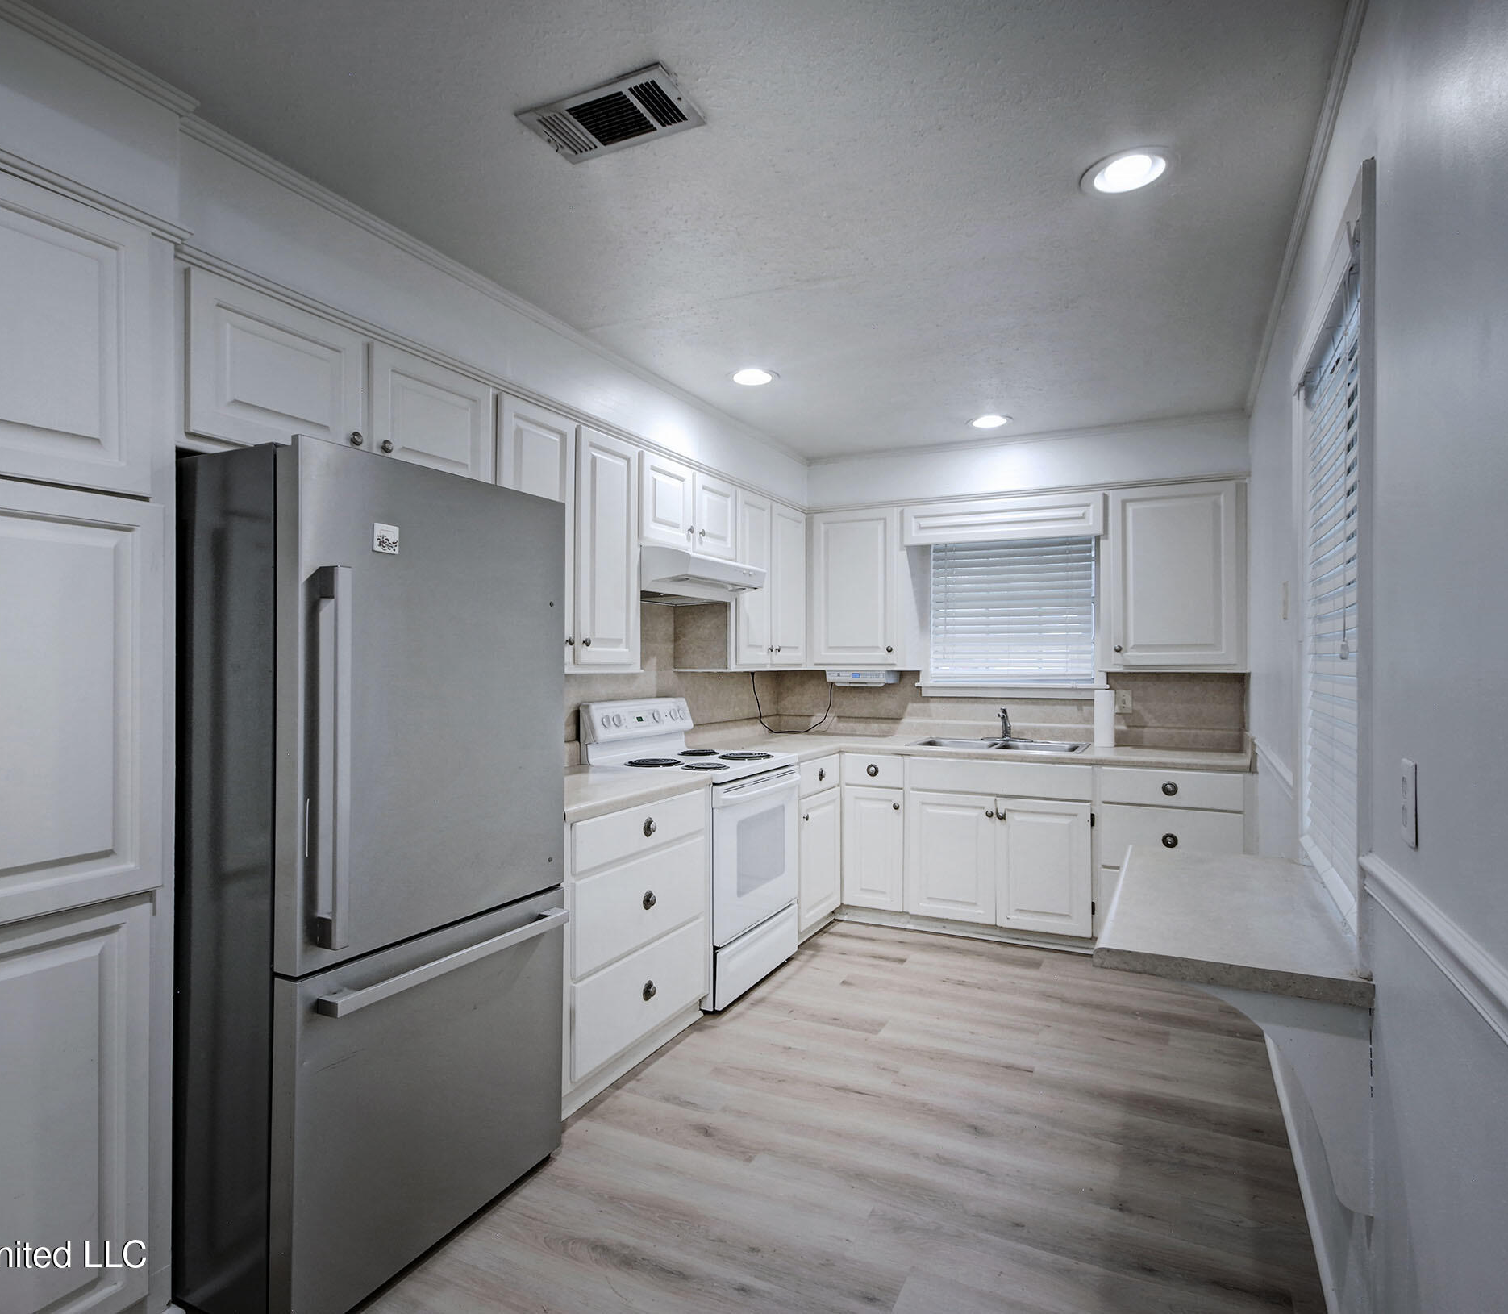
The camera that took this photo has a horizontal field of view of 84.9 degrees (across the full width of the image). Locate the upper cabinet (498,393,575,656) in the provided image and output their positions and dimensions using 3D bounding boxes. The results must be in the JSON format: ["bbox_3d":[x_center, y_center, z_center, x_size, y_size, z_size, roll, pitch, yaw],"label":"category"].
[{"bbox_3d":[-0.839,-0.382,2.724,0.325,0.867,0.371,0,-1,27],"label":"upper cabinet"}]

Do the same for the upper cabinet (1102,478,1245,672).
[{"bbox_3d":[2.029,-0.370,4.019,0.615,0.868,0.324,0,-1,27],"label":"upper cabinet"}]

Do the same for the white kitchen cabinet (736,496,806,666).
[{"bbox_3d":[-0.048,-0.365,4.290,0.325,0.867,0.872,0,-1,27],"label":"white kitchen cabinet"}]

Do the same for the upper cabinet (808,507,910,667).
[{"bbox_3d":[0.638,-0.366,4.732,0.577,0.876,0.324,0,-1,27],"label":"upper cabinet"}]

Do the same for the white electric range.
[{"bbox_3d":[-0.245,0.769,3.505,0.678,1.152,0.771,0,-1,27],"label":"white electric range"}]

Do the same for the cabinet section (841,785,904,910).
[{"bbox_3d":[0.719,0.945,4.332,0.308,0.593,0.595,0,-1,27],"label":"cabinet section"}]

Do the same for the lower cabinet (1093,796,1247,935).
[{"bbox_3d":[1.918,0.947,3.818,0.591,0.650,0.578,0,-1,27],"label":"lower cabinet"}]

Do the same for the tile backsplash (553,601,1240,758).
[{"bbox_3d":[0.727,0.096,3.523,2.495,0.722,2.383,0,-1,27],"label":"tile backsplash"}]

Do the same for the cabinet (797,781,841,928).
[{"bbox_3d":[0.098,0.984,4.190,0.515,0.631,0.544,0,-1,27],"label":"cabinet"}]

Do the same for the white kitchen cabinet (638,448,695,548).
[{"bbox_3d":[-0.501,-0.634,3.508,0.330,0.356,0.402,0,-1,27],"label":"white kitchen cabinet"}]

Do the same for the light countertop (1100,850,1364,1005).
[{"bbox_3d":[1.073,0.575,1.917,0.438,0.038,1.030,0,-1,27],"label":"light countertop"}]

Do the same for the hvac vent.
[{"bbox_3d":[-0.298,-1.133,1.745,0.352,0.020,0.197,0,-1,27],"label":"hvac vent"}]

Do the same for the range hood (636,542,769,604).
[{"bbox_3d":[-0.318,-0.348,3.641,0.532,0.177,0.759,0,-1,27],"label":"range hood"}]

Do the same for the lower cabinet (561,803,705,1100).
[{"bbox_3d":[-0.628,0.863,2.829,0.604,0.783,0.798,0,-1,27],"label":"lower cabinet"}]

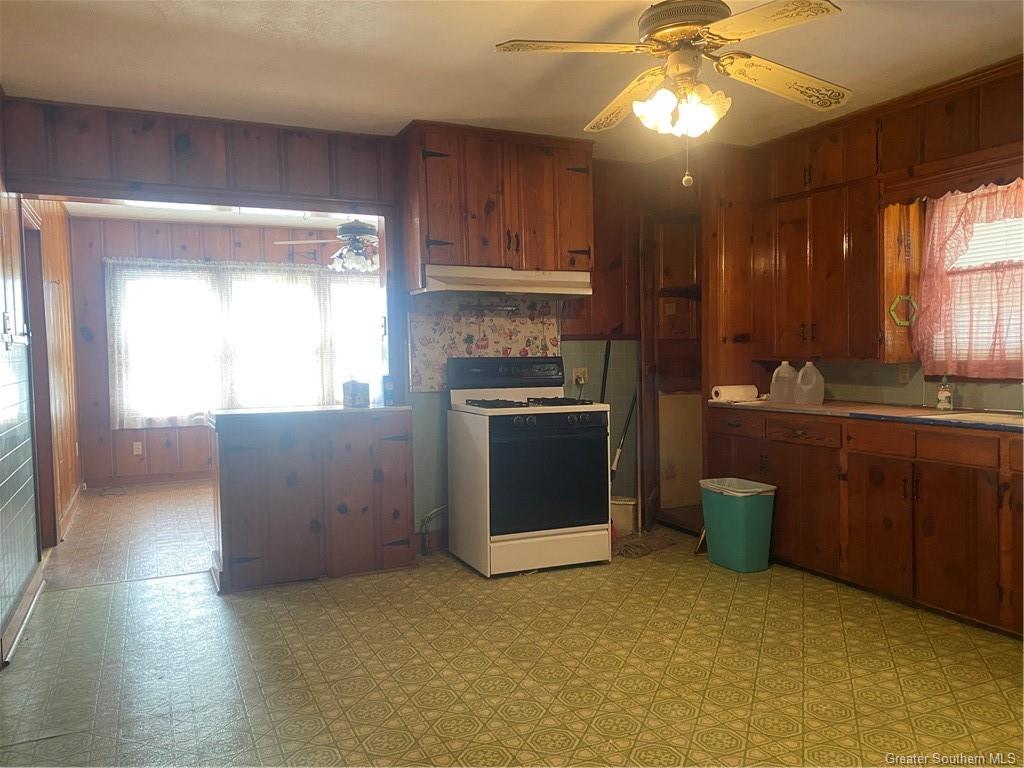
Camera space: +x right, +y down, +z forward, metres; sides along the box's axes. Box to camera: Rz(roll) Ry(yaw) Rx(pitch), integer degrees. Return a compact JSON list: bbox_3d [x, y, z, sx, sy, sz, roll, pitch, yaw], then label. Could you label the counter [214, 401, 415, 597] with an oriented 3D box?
[{"bbox_3d":[-1.159,0.603,4.454,1.080,0.935,0.520,-2,3,-25],"label":"counter"}]

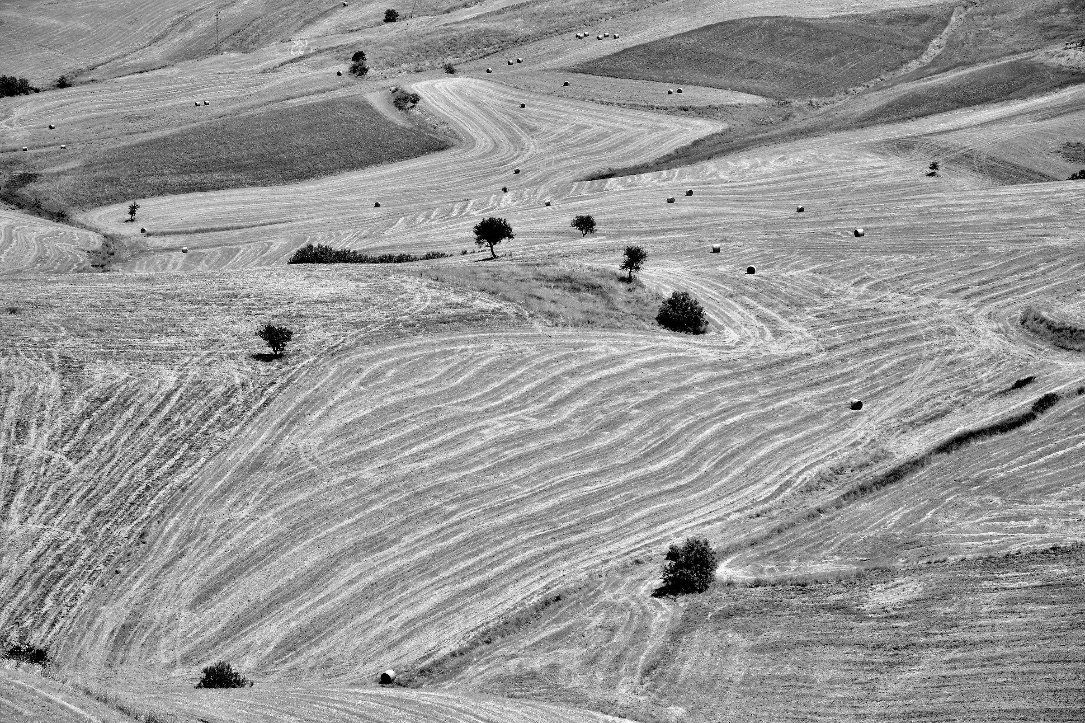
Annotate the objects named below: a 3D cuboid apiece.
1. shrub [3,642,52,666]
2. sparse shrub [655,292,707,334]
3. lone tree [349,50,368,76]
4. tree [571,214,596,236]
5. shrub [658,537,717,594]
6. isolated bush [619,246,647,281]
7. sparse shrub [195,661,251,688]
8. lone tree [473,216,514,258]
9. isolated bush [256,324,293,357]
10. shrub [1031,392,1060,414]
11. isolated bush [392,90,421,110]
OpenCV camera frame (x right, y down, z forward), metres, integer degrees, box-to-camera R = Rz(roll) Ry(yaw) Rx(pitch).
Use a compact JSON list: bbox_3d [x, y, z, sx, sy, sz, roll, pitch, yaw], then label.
[{"bbox_3d":[-70.430,39.882,645.000,6.702,2.978,4.356,0,10,0],"label":"shrub"},{"bbox_3d":[23.577,-8.388,800.000,8.599,6.800,8.169,0,10,0],"label":"sparse shrub"},{"bbox_3d":[-61.671,-100.166,1590.000,6.267,7.851,5.953,0,10,0],"label":"lone tree"},{"bbox_3d":[8.599,-28.855,1000.000,5.195,4.473,4.936,0,10,0],"label":"tree"},{"bbox_3d":[21.231,29.587,685.000,8.222,7.536,7.811,0,10,0],"label":"shrub"},{"bbox_3d":[16.294,-17.595,850.000,5.025,6.289,4.774,0,10,0],"label":"isolated bush"},{"bbox_3d":[-43.169,42.555,640.000,7.567,3.705,6.054,0,10,0],"label":"sparse shrub"},{"bbox_3d":[-9.612,-24.287,925.000,7.789,7.880,7.399,0,10,0],"label":"lone tree"},{"bbox_3d":[-45.645,-3.751,805.000,6.346,5.208,6.028,0,10,0],"label":"isolated bush"},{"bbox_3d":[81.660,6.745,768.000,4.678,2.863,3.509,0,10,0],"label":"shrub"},{"bbox_3d":[-43.291,-83.494,1515.000,9.228,5.621,6.921,0,10,0],"label":"isolated bush"}]

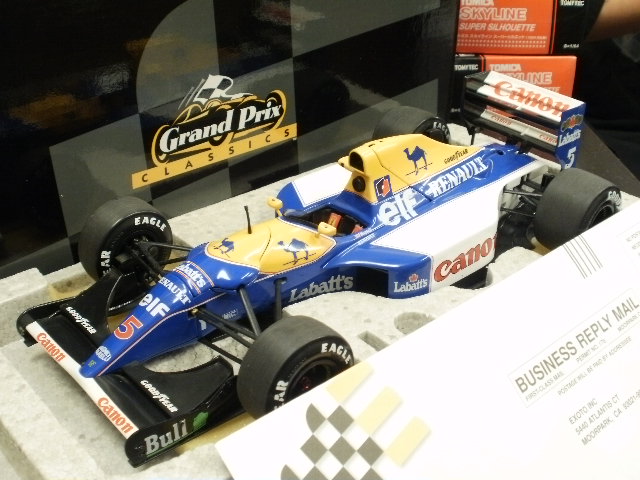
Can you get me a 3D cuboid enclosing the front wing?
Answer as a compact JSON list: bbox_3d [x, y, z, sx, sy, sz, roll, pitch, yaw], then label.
[{"bbox_3d":[-0.063,0.039,0.274,0.050,0.018,0.077,-24,38,-35],"label":"front wing"}]

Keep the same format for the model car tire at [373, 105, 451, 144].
[{"bbox_3d":[0.046,-0.048,0.409,0.036,0.036,0.021,-24,38,-35],"label":"model car tire"}]

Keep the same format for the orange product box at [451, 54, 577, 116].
[{"bbox_3d":[0.130,-0.115,0.572,0.085,0.042,0.040,1,30,0],"label":"orange product box"}]

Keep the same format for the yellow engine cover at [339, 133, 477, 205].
[{"bbox_3d":[0.042,-0.038,0.342,0.081,0.022,0.019,-23,38,-35],"label":"yellow engine cover"}]

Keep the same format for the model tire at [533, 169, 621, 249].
[{"bbox_3d":[0.110,-0.011,0.347,0.036,0.036,0.021,-24,38,-35],"label":"model tire"}]

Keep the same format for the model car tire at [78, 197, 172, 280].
[{"bbox_3d":[-0.075,0.002,0.319,0.036,0.036,0.015,-24,38,-35],"label":"model car tire"}]

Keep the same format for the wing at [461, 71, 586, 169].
[{"bbox_3d":[0.092,-0.054,0.378,0.021,0.033,0.056,-24,38,-35],"label":"wing"}]

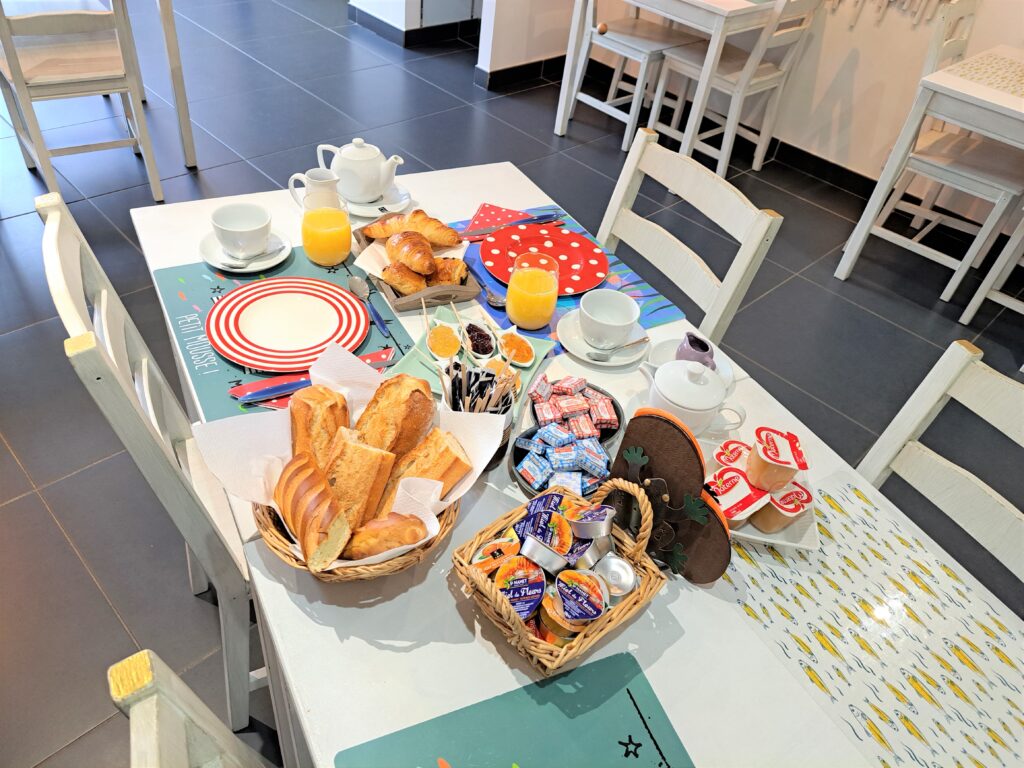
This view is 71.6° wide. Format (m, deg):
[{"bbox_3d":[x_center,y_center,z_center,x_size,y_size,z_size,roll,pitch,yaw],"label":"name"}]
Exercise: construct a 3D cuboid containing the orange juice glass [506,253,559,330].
[{"bbox_3d":[0.031,-0.134,1.049,0.077,0.098,0.077,10,41,0],"label":"orange juice glass"}]

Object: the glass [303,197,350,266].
[{"bbox_3d":[-0.287,-0.236,1.103,0.073,0.099,0.073,-16,47,-26],"label":"glass"}]

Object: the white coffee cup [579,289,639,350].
[{"bbox_3d":[0.136,-0.087,1.030,0.087,0.061,0.087,5,41,-5],"label":"white coffee cup"}]

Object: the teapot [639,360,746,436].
[{"bbox_3d":[0.232,0.011,0.911,0.152,0.093,0.098,17,42,8],"label":"teapot"}]

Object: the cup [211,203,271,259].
[{"bbox_3d":[-0.408,-0.230,1.081,0.086,0.060,0.091,-8,44,-19],"label":"cup"}]

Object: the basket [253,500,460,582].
[{"bbox_3d":[-0.158,0.124,0.743,0.208,0.070,0.220,-1,42,-12],"label":"basket"}]

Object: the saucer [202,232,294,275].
[{"bbox_3d":[-0.412,-0.206,1.105,0.134,0.020,0.134,5,41,-5],"label":"saucer"}]

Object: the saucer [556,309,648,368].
[{"bbox_3d":[0.134,-0.065,1.050,0.135,0.020,0.135,5,41,-5],"label":"saucer"}]

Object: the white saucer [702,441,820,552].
[{"bbox_3d":[0.285,0.131,0.858,0.145,0.022,0.145,12,41,2],"label":"white saucer"}]

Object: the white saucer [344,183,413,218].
[{"bbox_3d":[-0.250,-0.325,1.269,0.134,0.020,0.134,5,41,-5],"label":"white saucer"}]

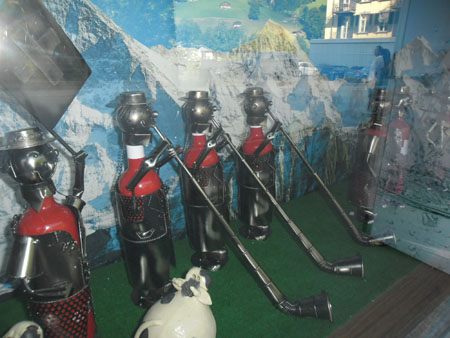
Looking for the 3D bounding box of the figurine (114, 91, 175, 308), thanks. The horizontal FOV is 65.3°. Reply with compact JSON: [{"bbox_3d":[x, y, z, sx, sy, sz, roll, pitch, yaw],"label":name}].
[{"bbox_3d":[-0.146,0.056,0.636,0.110,0.393,0.100,3,14,11],"label":"figurine"}]

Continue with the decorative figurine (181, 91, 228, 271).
[{"bbox_3d":[-0.040,0.026,0.774,0.110,0.390,0.100,3,14,11],"label":"decorative figurine"}]

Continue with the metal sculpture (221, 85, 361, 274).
[{"bbox_3d":[0.175,0.011,0.847,0.305,0.390,0.250,3,14,11],"label":"metal sculpture"}]

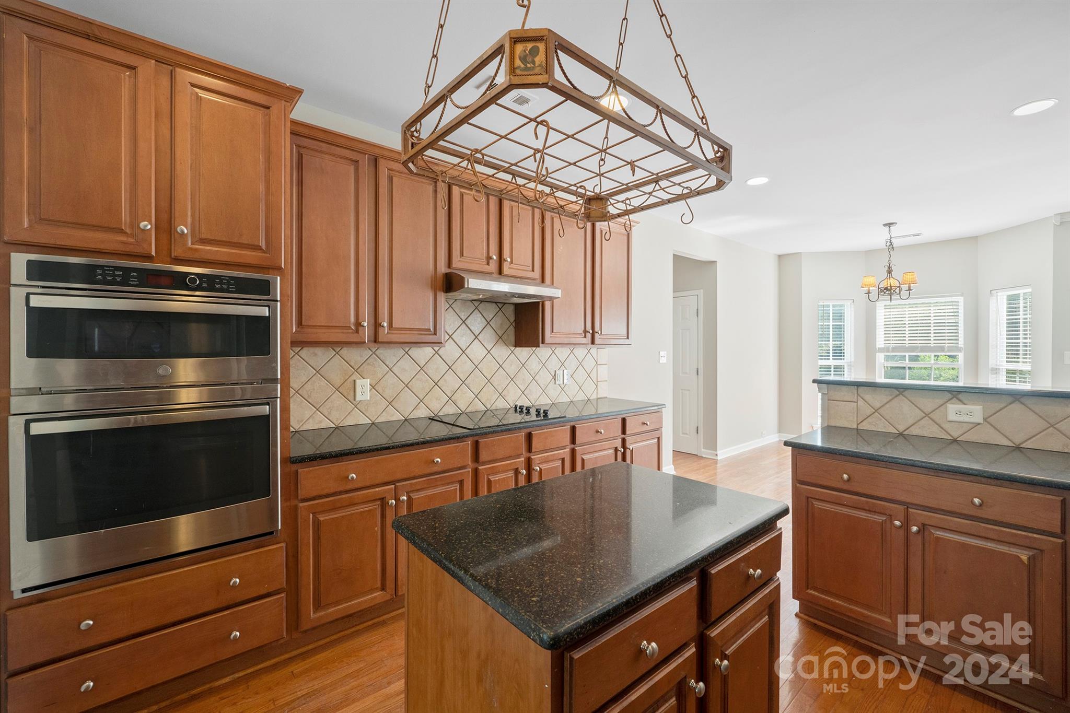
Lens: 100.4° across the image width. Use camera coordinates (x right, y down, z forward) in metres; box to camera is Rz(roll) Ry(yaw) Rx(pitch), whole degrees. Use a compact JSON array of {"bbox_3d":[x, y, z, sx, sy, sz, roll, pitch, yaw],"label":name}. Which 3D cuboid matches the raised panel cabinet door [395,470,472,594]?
[{"bbox_3d":[-0.533,0.918,2.383,0.443,0.556,0.035,0,1,-41],"label":"raised panel cabinet door"}]

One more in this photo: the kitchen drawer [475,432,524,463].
[{"bbox_3d":[-0.331,0.549,2.855,0.336,0.132,0.420,-1,1,-39],"label":"kitchen drawer"}]

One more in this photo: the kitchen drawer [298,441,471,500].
[{"bbox_3d":[-0.800,0.550,2.345,0.870,0.130,0.350,-1,1,-40],"label":"kitchen drawer"}]

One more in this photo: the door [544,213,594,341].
[{"bbox_3d":[0.262,-0.600,3.383,0.485,1.010,0.040,-1,1,-40],"label":"door"}]

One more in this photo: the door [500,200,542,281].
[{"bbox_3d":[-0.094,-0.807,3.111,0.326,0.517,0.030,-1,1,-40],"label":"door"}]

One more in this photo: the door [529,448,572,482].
[{"bbox_3d":[0.105,0.905,2.889,0.335,0.560,0.040,-1,1,-40],"label":"door"}]

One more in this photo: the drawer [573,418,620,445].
[{"bbox_3d":[0.335,0.542,3.399,0.484,0.138,0.420,-1,1,-39],"label":"drawer"}]

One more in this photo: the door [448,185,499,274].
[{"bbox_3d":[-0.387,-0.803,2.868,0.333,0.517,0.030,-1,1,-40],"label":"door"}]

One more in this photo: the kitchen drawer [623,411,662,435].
[{"bbox_3d":[0.762,0.521,3.641,0.465,0.135,0.350,-1,1,-40],"label":"kitchen drawer"}]

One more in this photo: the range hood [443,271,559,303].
[{"bbox_3d":[-0.282,-0.468,3.085,0.768,0.135,0.535,-1,1,-39],"label":"range hood"}]

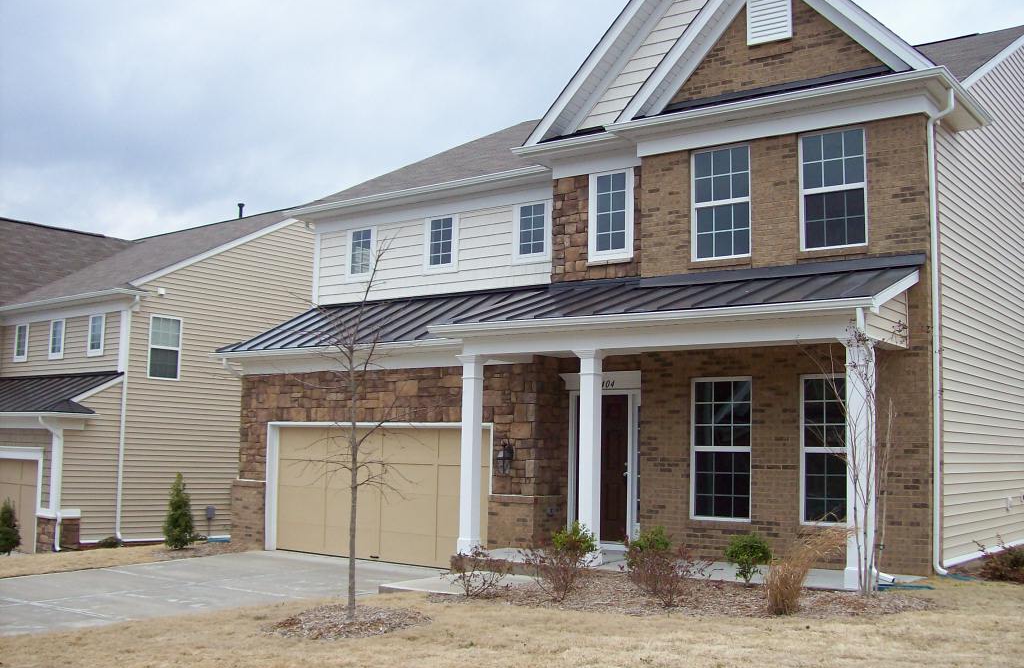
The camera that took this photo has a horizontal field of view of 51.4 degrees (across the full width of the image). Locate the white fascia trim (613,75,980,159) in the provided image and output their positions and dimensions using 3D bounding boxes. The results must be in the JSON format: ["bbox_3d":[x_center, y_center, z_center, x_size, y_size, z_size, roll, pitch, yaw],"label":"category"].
[{"bbox_3d":[3.859,-2.724,14.666,4.594,0.411,2.287,-3,-7,36],"label":"white fascia trim"}]

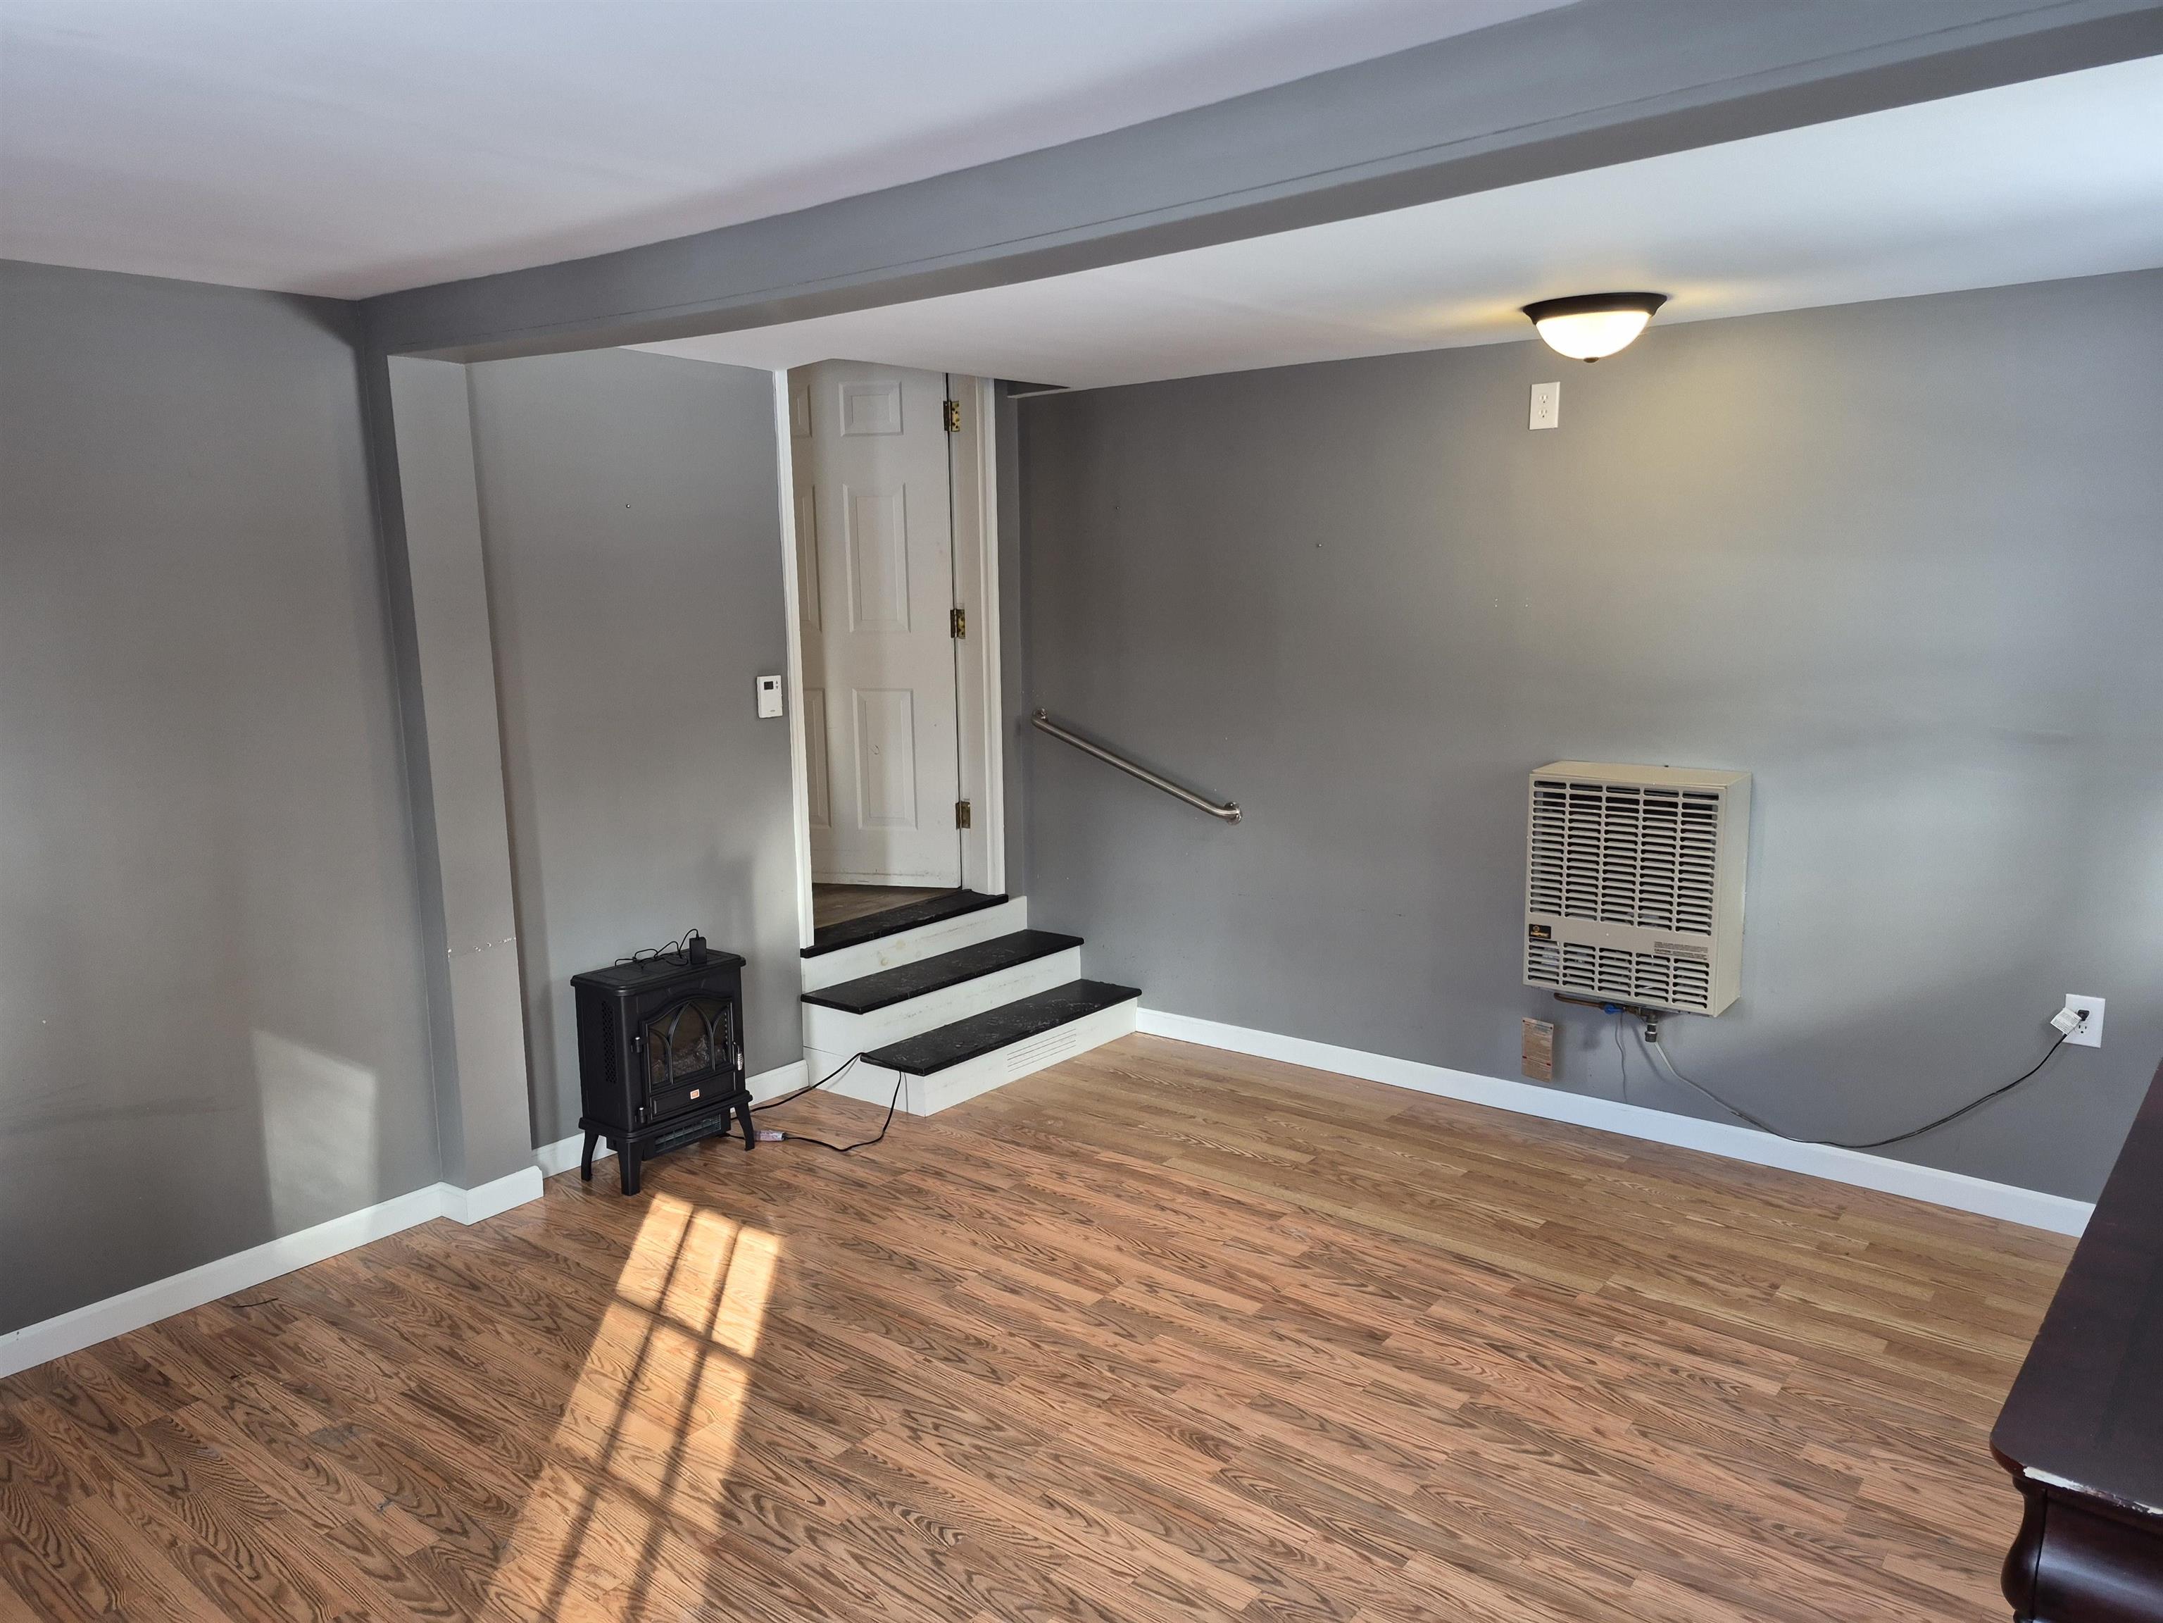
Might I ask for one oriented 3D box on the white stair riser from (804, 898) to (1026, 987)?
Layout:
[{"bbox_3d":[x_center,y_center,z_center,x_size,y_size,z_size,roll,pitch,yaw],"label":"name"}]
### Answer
[{"bbox_3d":[-0.571,0.464,5.104,0.021,0.129,1.096,6,11,38],"label":"white stair riser"}]

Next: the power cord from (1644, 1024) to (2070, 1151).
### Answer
[{"bbox_3d":[1.968,0.680,3.741,1.000,0.440,0.075,6,12,38],"label":"power cord"}]

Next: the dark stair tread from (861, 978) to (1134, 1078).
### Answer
[{"bbox_3d":[-0.239,0.718,4.867,0.280,0.028,1.050,7,12,40],"label":"dark stair tread"}]

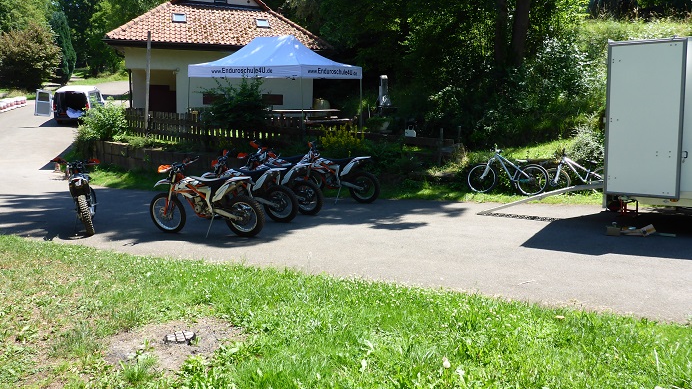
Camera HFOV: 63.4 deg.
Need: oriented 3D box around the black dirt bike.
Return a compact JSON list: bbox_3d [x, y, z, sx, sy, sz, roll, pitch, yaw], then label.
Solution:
[{"bbox_3d":[-4.623,-0.029,9.523,0.840,1.180,2.080,-4,12,-22],"label":"black dirt bike"}]

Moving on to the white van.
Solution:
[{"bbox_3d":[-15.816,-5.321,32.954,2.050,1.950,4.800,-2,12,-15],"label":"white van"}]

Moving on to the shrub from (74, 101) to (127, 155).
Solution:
[{"bbox_3d":[-6.886,-1.851,15.700,1.420,1.500,1.400,-4,12,-22],"label":"shrub"}]

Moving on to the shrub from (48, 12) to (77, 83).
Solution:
[{"bbox_3d":[-27.352,-14.183,54.000,2.700,7.400,2.700,-4,13,-24],"label":"shrub"}]

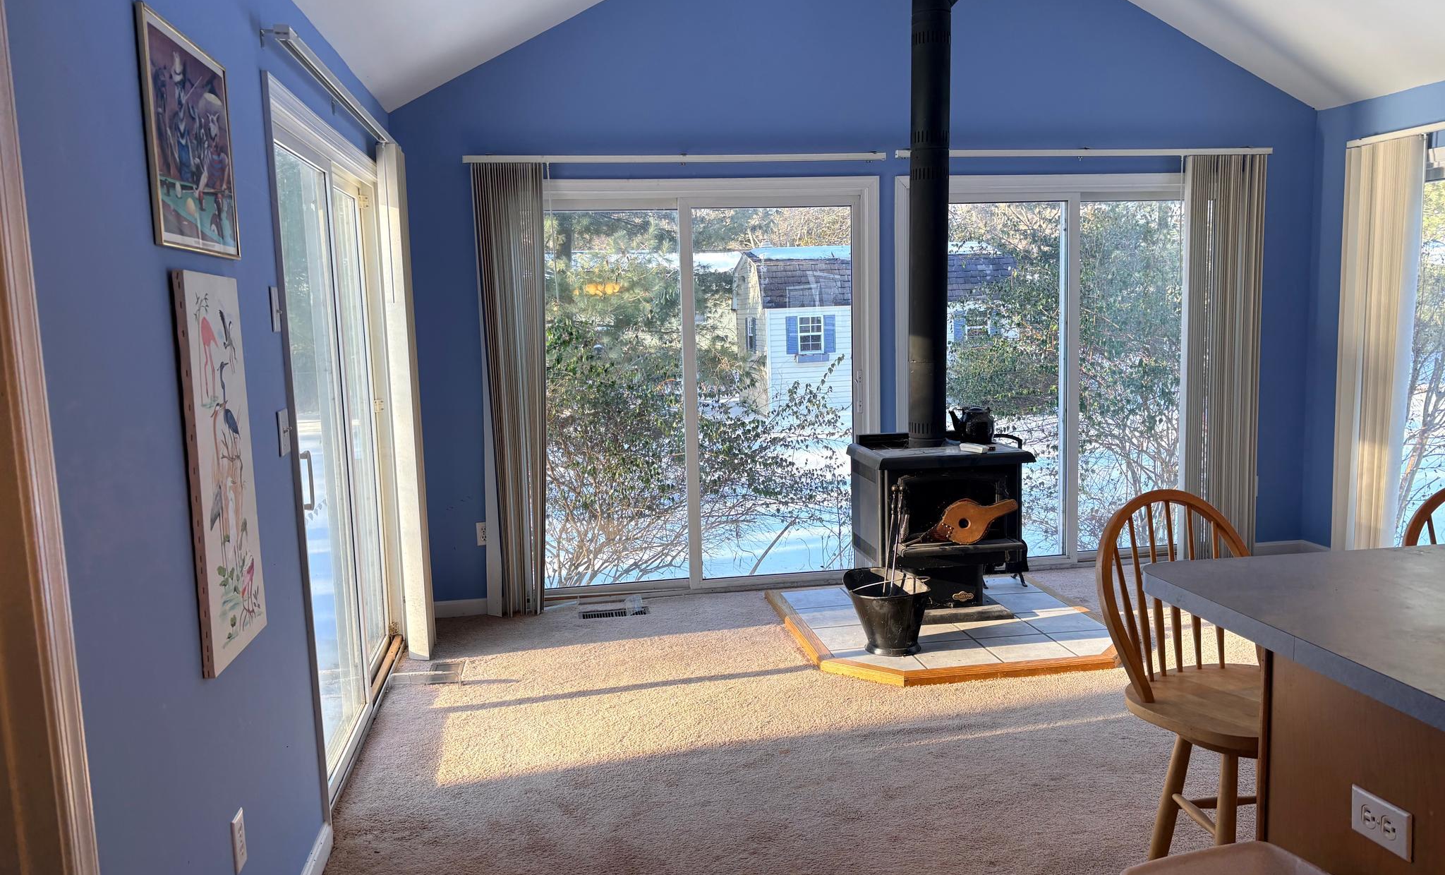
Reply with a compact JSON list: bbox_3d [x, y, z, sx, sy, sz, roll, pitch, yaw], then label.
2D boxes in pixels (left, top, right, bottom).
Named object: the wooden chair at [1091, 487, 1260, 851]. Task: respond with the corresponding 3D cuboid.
[{"bbox_3d":[1.109,0.652,2.369,0.460,1.030,0.540,-3,7,-13],"label":"wooden chair"}]

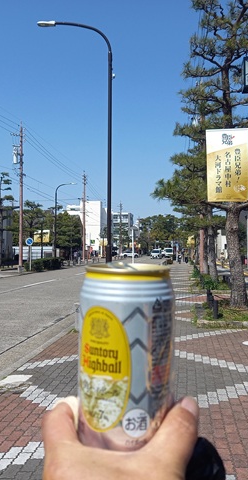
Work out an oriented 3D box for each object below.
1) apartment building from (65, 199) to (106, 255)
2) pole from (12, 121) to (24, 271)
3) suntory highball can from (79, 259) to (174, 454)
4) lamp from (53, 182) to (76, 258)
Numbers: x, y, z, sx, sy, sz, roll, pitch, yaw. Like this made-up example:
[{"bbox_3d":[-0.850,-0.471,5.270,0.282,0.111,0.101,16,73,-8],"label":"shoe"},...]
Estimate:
[{"bbox_3d":[-8.638,-2.186,106.672,8.600,12.600,10.000,0,-1,8],"label":"apartment building"},{"bbox_3d":[-7.831,-3.088,34.356,0.850,11.000,0.700,0,-1,8],"label":"pole"},{"bbox_3d":[0.002,0.081,0.322,0.066,0.122,0.066,0,1,0],"label":"suntory highball can"},{"bbox_3d":[-5.540,-1.366,43.968,2.200,8.000,0.300,0,-1,8],"label":"lamp"}]

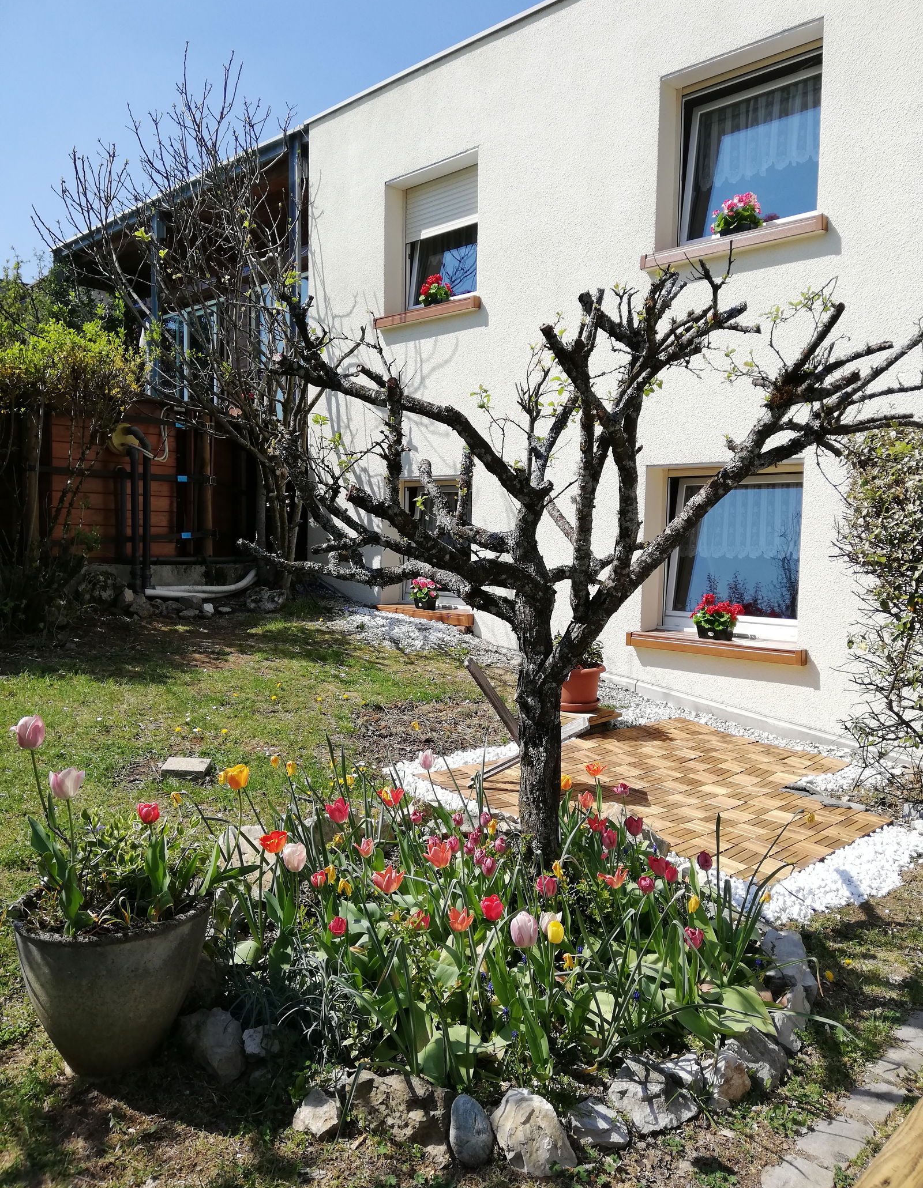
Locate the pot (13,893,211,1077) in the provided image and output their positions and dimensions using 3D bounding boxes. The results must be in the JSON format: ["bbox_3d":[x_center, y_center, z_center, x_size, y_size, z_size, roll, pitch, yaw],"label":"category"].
[{"bbox_3d":[-0.892,0.998,2.400,0.492,0.413,0.492,-1,4,-21],"label":"pot"}]

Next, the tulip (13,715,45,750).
[{"bbox_3d":[-1.123,0.360,2.400,0.078,0.085,0.075,-2,5,-25],"label":"tulip"}]

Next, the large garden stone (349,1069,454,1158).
[{"bbox_3d":[-0.135,1.184,2.108,0.229,0.163,0.149,1,4,0],"label":"large garden stone"}]

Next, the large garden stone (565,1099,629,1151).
[{"bbox_3d":[0.318,1.243,2.165,0.148,0.090,0.110,2,5,9],"label":"large garden stone"}]

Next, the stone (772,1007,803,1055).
[{"bbox_3d":[0.890,1.194,2.524,0.065,0.110,0.108,4,5,43],"label":"stone"}]

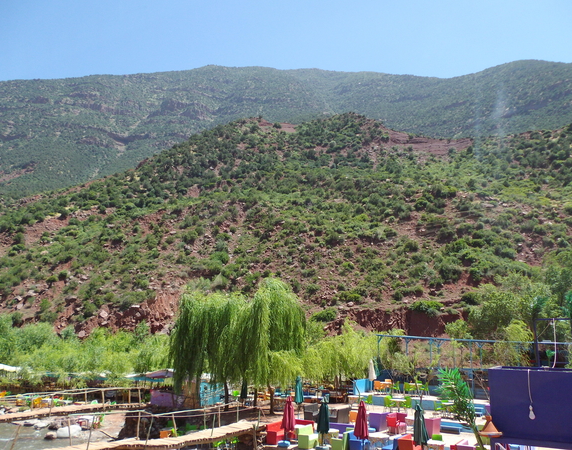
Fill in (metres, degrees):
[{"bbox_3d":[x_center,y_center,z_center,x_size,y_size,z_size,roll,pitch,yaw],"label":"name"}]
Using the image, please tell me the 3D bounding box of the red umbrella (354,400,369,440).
[{"bbox_3d":[3.197,8.325,20.200,0.600,2.000,0.600,3,-14,0],"label":"red umbrella"}]

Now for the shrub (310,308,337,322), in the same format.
[{"bbox_3d":[5.564,13.427,72.000,3.800,2.100,3.200,3,-14,0],"label":"shrub"}]

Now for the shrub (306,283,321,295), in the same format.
[{"bbox_3d":[4.647,10.729,82.000,2.300,2.000,2.200,3,-14,0],"label":"shrub"}]

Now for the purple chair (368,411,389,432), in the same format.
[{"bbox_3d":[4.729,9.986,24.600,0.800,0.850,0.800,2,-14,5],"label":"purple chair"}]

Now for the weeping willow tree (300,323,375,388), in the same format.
[{"bbox_3d":[3.894,9.977,36.000,5.400,5.600,5.000,3,-14,0],"label":"weeping willow tree"}]

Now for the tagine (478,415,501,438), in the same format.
[{"bbox_3d":[2.209,2.183,5.250,0.242,0.220,0.242,3,-14,0],"label":"tagine"}]

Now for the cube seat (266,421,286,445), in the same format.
[{"bbox_3d":[-0.321,9.322,21.676,0.620,0.740,1.000,-2,-15,17],"label":"cube seat"}]

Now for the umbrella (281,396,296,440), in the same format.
[{"bbox_3d":[0.080,8.651,21.553,0.620,2.000,0.620,3,-14,0],"label":"umbrella"}]

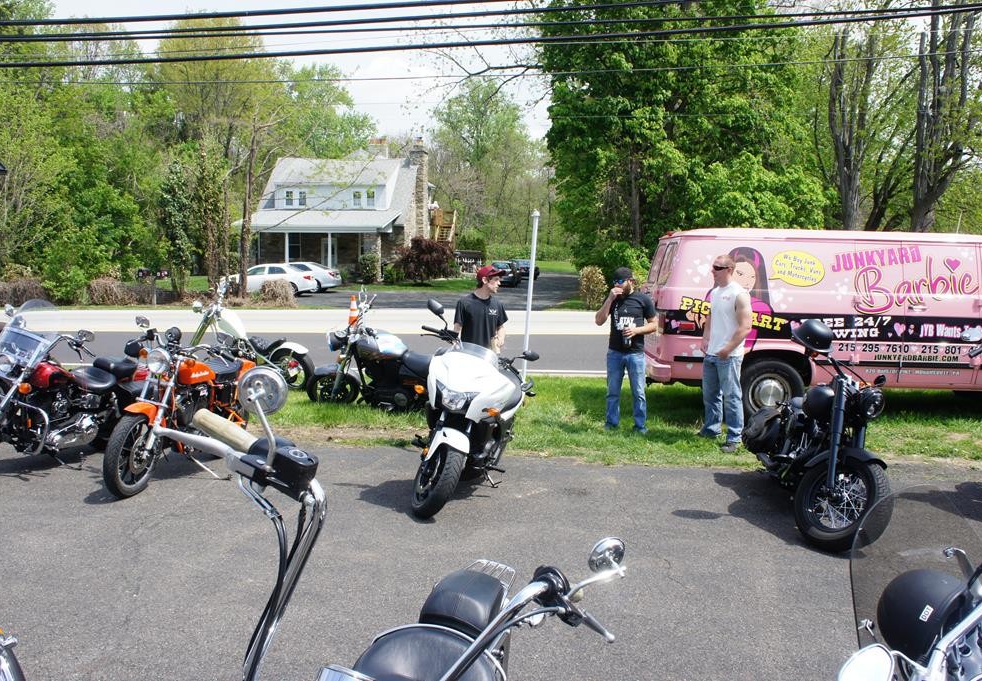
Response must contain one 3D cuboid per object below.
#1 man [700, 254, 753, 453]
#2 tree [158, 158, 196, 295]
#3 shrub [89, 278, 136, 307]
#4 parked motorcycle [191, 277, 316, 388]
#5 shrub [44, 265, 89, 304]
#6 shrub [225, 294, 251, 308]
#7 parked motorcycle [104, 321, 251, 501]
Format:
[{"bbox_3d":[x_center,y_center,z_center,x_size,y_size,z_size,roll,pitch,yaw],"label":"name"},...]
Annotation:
[{"bbox_3d":[2.230,0.100,8.350,0.330,1.820,0.500,-3,6,-35],"label":"man"},{"bbox_3d":[-11.750,-4.200,33.000,1.450,5.100,1.400,0,5,0],"label":"tree"},{"bbox_3d":[-12.900,-1.630,30.000,1.700,0.970,1.200,0,5,0],"label":"shrub"},{"bbox_3d":[-3.590,-0.111,12.235,2.320,1.400,0.770,3,6,20],"label":"parked motorcycle"},{"bbox_3d":[-14.928,-1.921,30.937,1.600,1.350,1.450,1,5,0],"label":"shrub"},{"bbox_3d":[-8.300,-1.280,29.100,0.900,0.470,0.750,0,5,0],"label":"shrub"},{"bbox_3d":[-2.550,0.530,7.550,0.820,1.200,2.150,2,5,16],"label":"parked motorcycle"}]

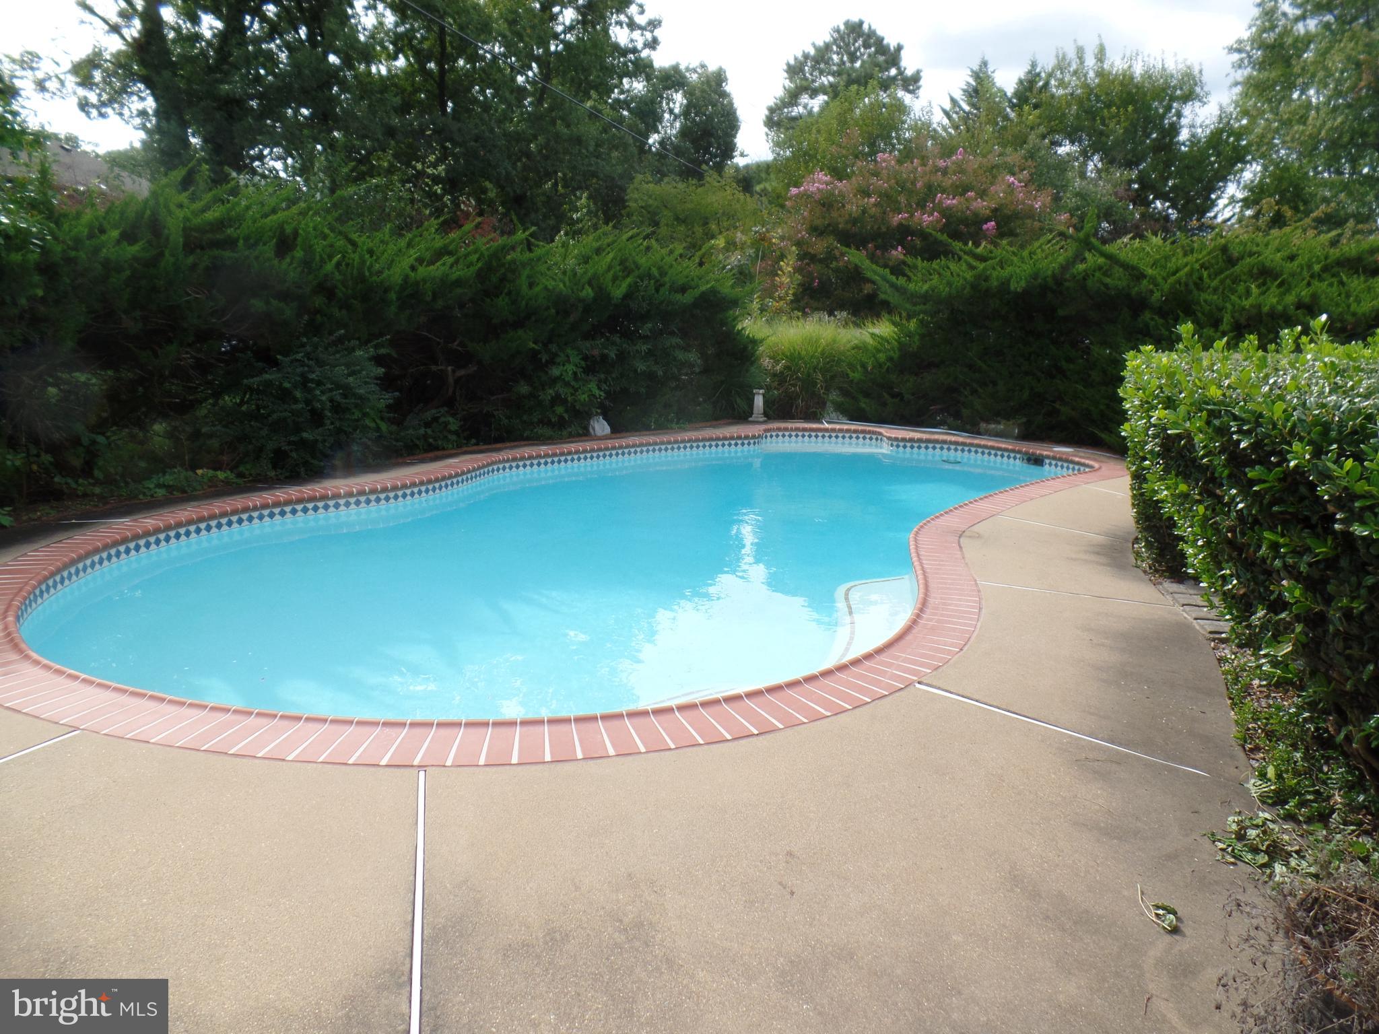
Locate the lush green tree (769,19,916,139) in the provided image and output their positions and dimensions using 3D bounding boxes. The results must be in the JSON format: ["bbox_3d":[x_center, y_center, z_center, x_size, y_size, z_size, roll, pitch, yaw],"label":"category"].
[{"bbox_3d":[5.960,-12.787,36.093,6.390,12.430,6.390,0,12,0],"label":"lush green tree"}]

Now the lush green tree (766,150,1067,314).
[{"bbox_3d":[4.285,-4.614,17.415,5.520,4.510,4.970,0,12,0],"label":"lush green tree"}]

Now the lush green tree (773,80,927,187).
[{"bbox_3d":[4.049,-7.469,23.954,4.350,7.270,4.350,0,12,0],"label":"lush green tree"}]

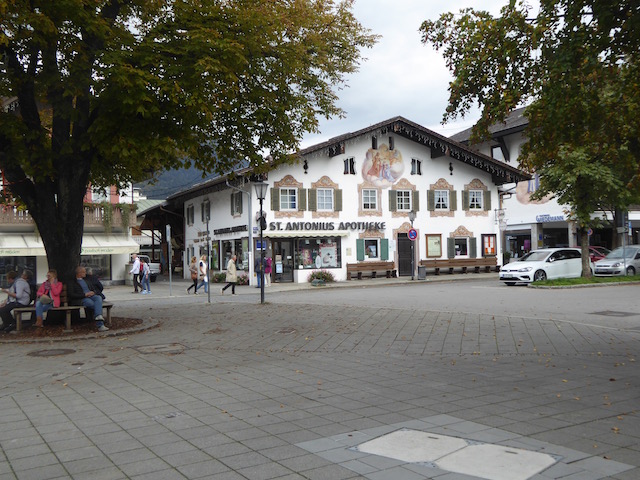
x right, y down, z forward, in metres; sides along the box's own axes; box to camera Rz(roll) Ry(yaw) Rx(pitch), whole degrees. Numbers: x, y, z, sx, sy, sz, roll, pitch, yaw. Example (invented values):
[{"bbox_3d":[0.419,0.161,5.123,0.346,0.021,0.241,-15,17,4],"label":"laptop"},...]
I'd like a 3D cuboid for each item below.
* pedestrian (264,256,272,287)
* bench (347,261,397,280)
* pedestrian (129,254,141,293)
[{"bbox_3d":[-2.538,1.552,32.800,0.520,1.550,0.420,-1,-1,-9],"label":"pedestrian"},{"bbox_3d":[2.755,1.653,35.600,2.900,0.880,0.650,-1,-1,-22],"label":"bench"},{"bbox_3d":[-8.199,1.494,29.500,0.620,1.720,0.520,-1,-1,-16],"label":"pedestrian"}]

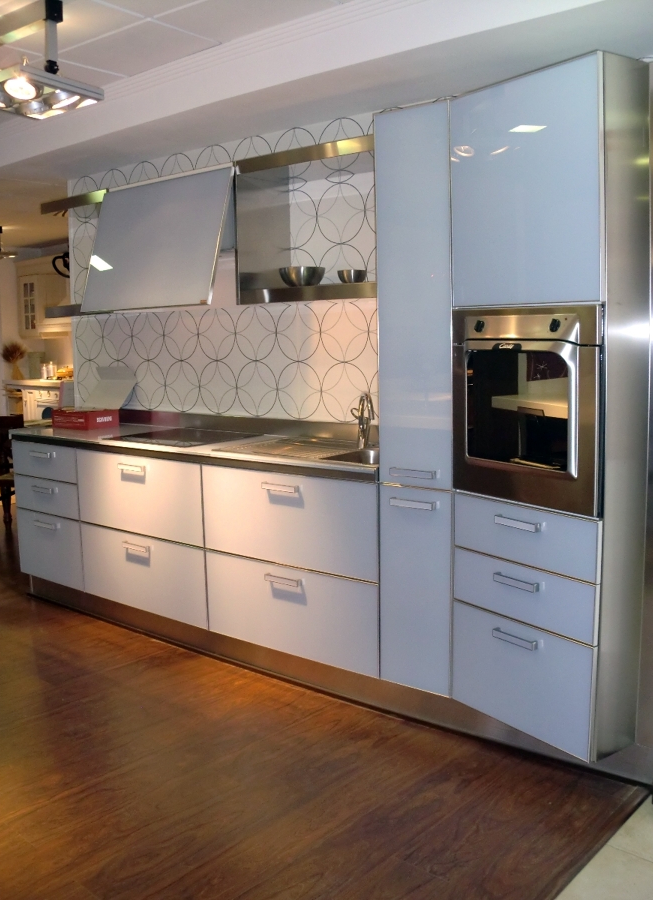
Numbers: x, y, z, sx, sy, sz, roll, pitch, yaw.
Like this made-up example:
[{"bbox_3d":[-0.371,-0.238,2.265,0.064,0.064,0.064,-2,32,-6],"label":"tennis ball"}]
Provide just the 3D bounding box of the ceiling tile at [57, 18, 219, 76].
[{"bbox_3d":[-0.721,-1.526,3.452,0.601,0.020,0.399,5,9,40],"label":"ceiling tile"}]

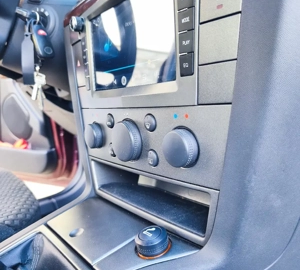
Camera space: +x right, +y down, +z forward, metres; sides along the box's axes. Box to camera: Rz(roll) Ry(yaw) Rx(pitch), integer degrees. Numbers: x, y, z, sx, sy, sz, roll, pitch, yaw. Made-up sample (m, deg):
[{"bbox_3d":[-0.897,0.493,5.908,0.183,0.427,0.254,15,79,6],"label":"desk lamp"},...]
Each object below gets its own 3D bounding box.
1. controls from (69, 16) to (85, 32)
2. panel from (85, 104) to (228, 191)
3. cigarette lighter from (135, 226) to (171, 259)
[{"bbox_3d":[-0.098,-0.149,0.360,0.013,0.019,0.019,-7,9,-39],"label":"controls"},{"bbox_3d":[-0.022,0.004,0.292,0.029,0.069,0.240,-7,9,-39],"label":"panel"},{"bbox_3d":[0.003,0.098,0.244,0.031,0.014,0.031,-11,14,3],"label":"cigarette lighter"}]

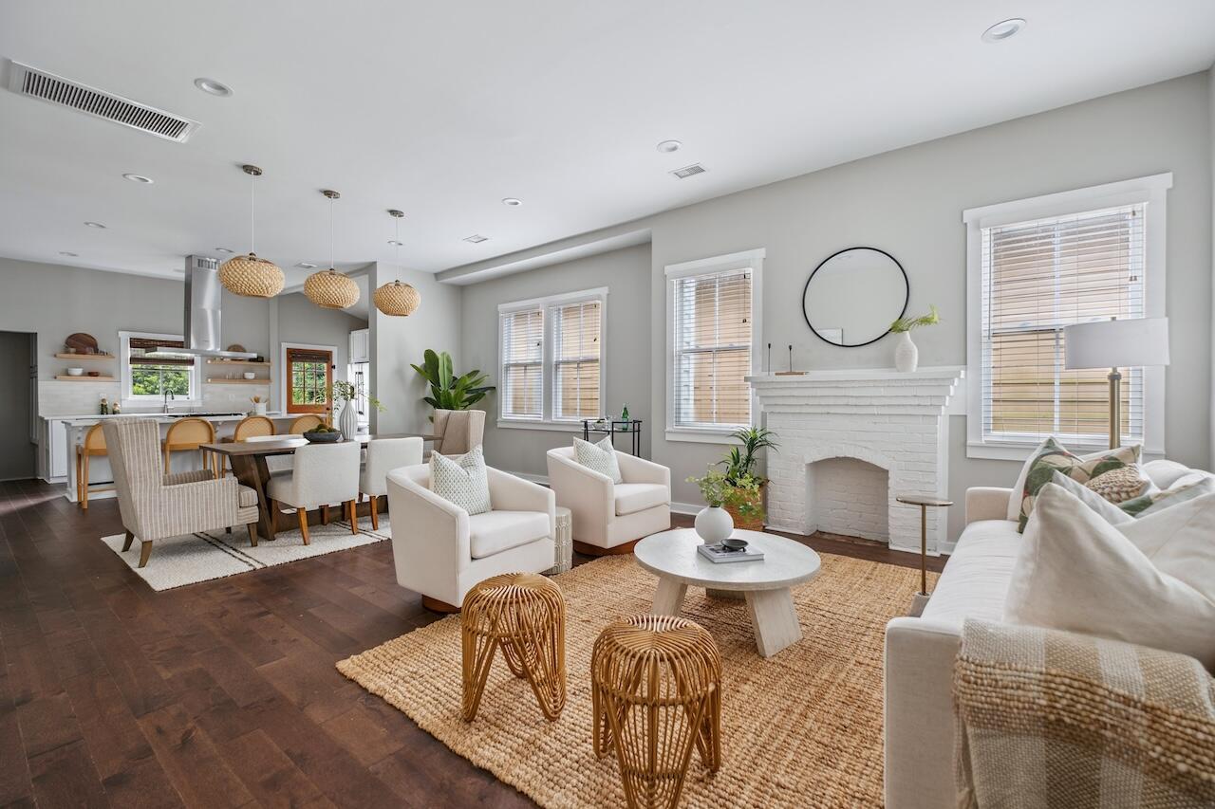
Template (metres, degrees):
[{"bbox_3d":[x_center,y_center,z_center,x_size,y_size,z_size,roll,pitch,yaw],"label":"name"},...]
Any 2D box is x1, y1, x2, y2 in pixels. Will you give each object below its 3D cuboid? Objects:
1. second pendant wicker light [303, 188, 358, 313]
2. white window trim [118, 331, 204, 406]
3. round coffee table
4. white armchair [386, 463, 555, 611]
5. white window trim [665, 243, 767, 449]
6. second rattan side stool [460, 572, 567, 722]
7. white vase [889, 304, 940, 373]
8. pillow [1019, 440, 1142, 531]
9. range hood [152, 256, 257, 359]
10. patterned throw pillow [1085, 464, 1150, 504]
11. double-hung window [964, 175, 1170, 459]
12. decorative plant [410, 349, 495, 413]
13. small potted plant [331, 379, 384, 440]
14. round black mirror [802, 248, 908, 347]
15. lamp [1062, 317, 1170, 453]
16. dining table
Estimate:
[{"bbox_3d":[-2.584,-1.442,4.749,0.457,1.076,0.457,0,1,38],"label":"second pendant wicker light"},{"bbox_3d":[-7.292,-0.555,8.317,0.080,1.186,1.051,0,1,38],"label":"white window trim"},{"bbox_3d":[0.601,0.935,2.603,0.920,0.385,0.920,0,1,0],"label":"round coffee table"},{"bbox_3d":[-0.848,0.765,3.176,0.780,0.725,0.780,0,1,36],"label":"white armchair"},{"bbox_3d":[1.018,-0.529,4.948,1.047,1.812,0.100,0,1,38],"label":"white window trim"},{"bbox_3d":[-0.348,0.899,1.897,0.385,0.458,0.385,0,1,0],"label":"second rattan side stool"},{"bbox_3d":[2.284,-0.496,3.788,0.340,0.520,0.200,0,1,38],"label":"white vase"},{"bbox_3d":[2.159,0.415,2.336,0.170,0.505,0.505,16,2,6],"label":"pillow"},{"bbox_3d":[-5.579,-1.328,6.977,0.660,1.344,1.085,0,1,38],"label":"range hood"},{"bbox_3d":[2.075,0.387,2.129,0.140,0.310,0.380,25,-5,-11],"label":"patterned throw pillow"},{"bbox_3d":[3.028,-0.516,3.402,1.036,1.812,0.100,0,1,38],"label":"double-hung window"},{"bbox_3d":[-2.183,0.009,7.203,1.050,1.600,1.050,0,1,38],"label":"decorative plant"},{"bbox_3d":[-2.433,0.060,4.924,0.500,0.600,0.420,0,1,-26],"label":"small potted plant"},{"bbox_3d":[1.993,-0.865,4.105,0.793,0.793,0.030,0,1,38],"label":"round black mirror"},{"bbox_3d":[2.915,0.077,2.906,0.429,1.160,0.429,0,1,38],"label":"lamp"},{"bbox_3d":[-2.586,0.732,4.772,0.936,0.760,1.823,0,1,38],"label":"dining table"}]

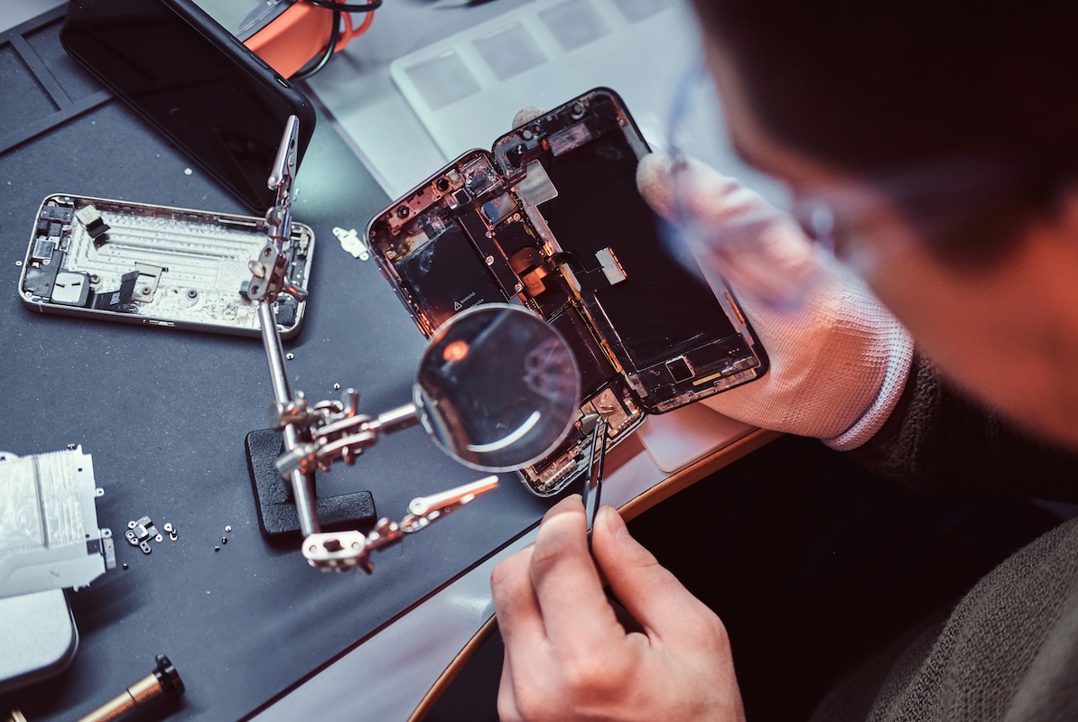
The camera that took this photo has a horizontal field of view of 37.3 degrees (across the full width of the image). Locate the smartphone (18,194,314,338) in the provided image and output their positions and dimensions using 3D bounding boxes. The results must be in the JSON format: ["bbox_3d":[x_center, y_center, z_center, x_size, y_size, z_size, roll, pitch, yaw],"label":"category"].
[{"bbox_3d":[-0.165,-0.042,0.714,0.124,0.007,0.059,7,61,-4],"label":"smartphone"}]

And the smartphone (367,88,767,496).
[{"bbox_3d":[0.012,-0.030,0.680,0.126,0.042,0.145,-31,103,8],"label":"smartphone"}]

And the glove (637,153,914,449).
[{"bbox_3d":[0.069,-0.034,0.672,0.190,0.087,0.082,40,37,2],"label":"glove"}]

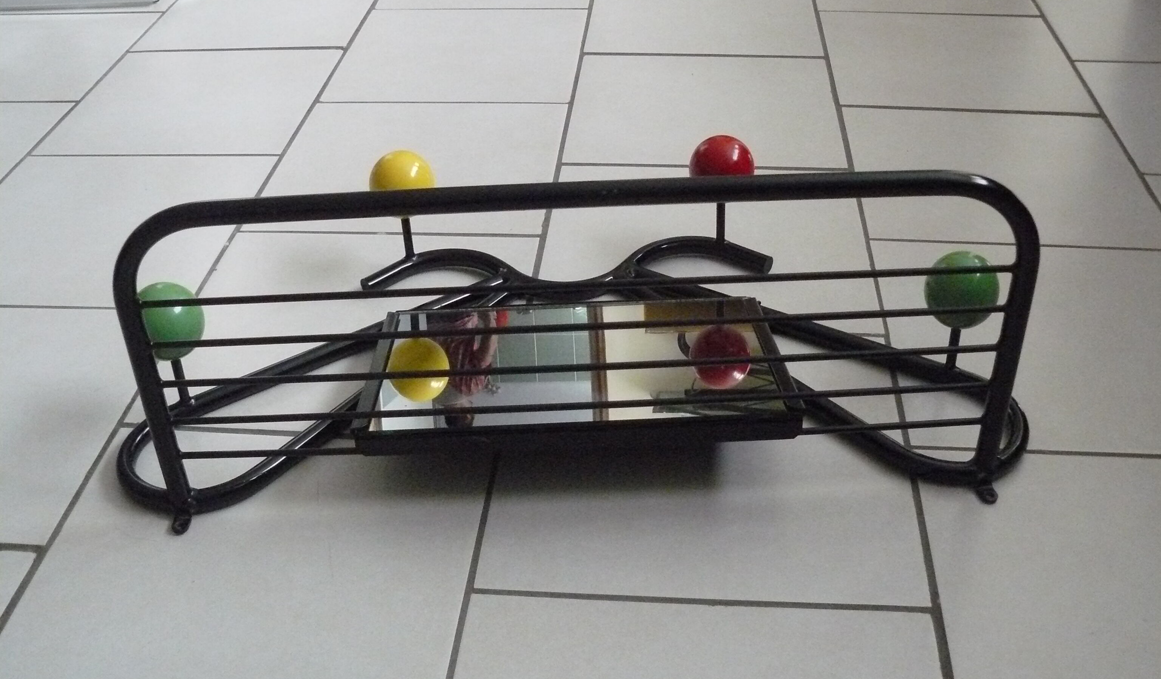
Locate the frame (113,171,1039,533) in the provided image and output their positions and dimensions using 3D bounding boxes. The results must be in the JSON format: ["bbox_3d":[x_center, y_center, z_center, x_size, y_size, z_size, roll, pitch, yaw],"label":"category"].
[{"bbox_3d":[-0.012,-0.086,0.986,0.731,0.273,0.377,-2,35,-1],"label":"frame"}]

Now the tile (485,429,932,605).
[{"bbox_3d":[0.097,0.089,0.951,0.310,0.010,0.310,1,36,5],"label":"tile"}]

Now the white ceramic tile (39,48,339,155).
[{"bbox_3d":[-0.494,-0.310,1.565,0.320,0.010,0.320,2,36,5],"label":"white ceramic tile"}]

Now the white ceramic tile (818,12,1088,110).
[{"bbox_3d":[0.489,-0.372,1.613,0.320,0.010,0.320,2,36,5],"label":"white ceramic tile"}]

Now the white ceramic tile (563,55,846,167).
[{"bbox_3d":[0.149,-0.278,1.464,0.310,0.010,0.310,1,36,5],"label":"white ceramic tile"}]

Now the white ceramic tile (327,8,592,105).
[{"bbox_3d":[-0.160,-0.391,1.665,0.320,0.010,0.320,2,36,5],"label":"white ceramic tile"}]

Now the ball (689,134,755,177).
[{"bbox_3d":[0.133,-0.161,1.132,0.062,0.062,0.062,1,36,5],"label":"ball"}]

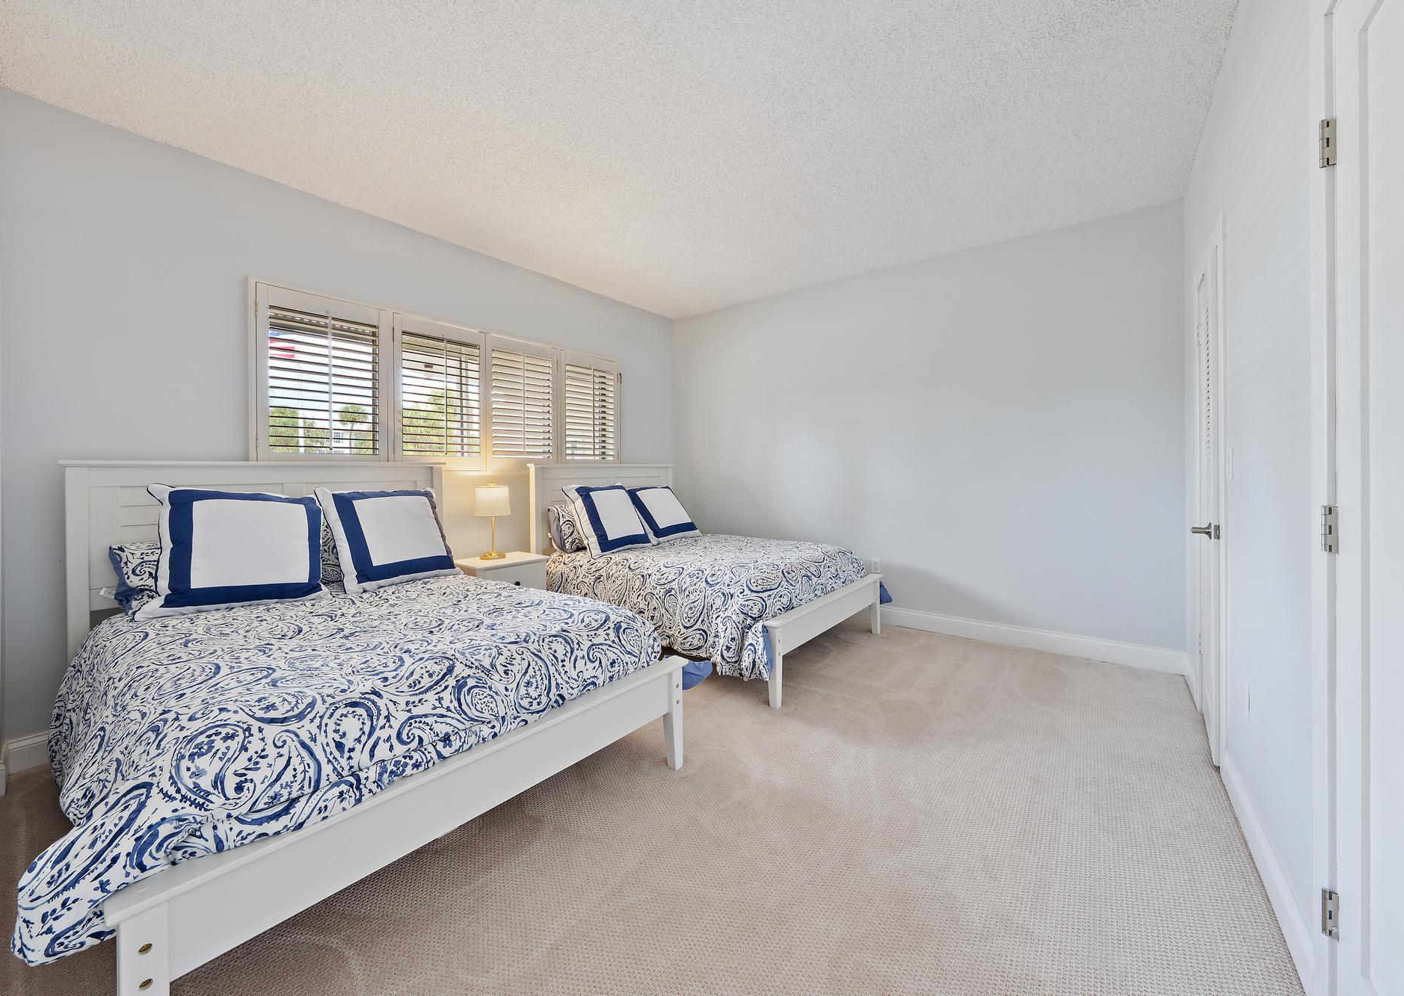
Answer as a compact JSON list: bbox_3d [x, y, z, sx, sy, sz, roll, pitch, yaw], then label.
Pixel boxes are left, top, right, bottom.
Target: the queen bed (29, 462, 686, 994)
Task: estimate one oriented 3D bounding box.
[{"bbox_3d":[-1.351,0.455,2.021,2.087,1.285,1.540,0,1,39],"label":"queen bed"}]

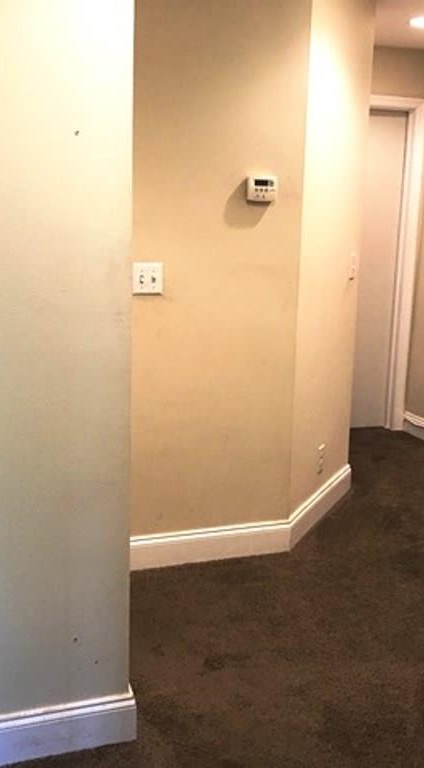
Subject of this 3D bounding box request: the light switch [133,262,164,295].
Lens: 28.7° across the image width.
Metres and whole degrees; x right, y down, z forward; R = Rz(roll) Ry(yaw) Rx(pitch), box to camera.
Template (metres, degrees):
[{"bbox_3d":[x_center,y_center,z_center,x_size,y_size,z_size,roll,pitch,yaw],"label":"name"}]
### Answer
[{"bbox_3d":[-0.234,-0.389,3.065,0.117,0.117,0.016,-3,12,-20],"label":"light switch"}]

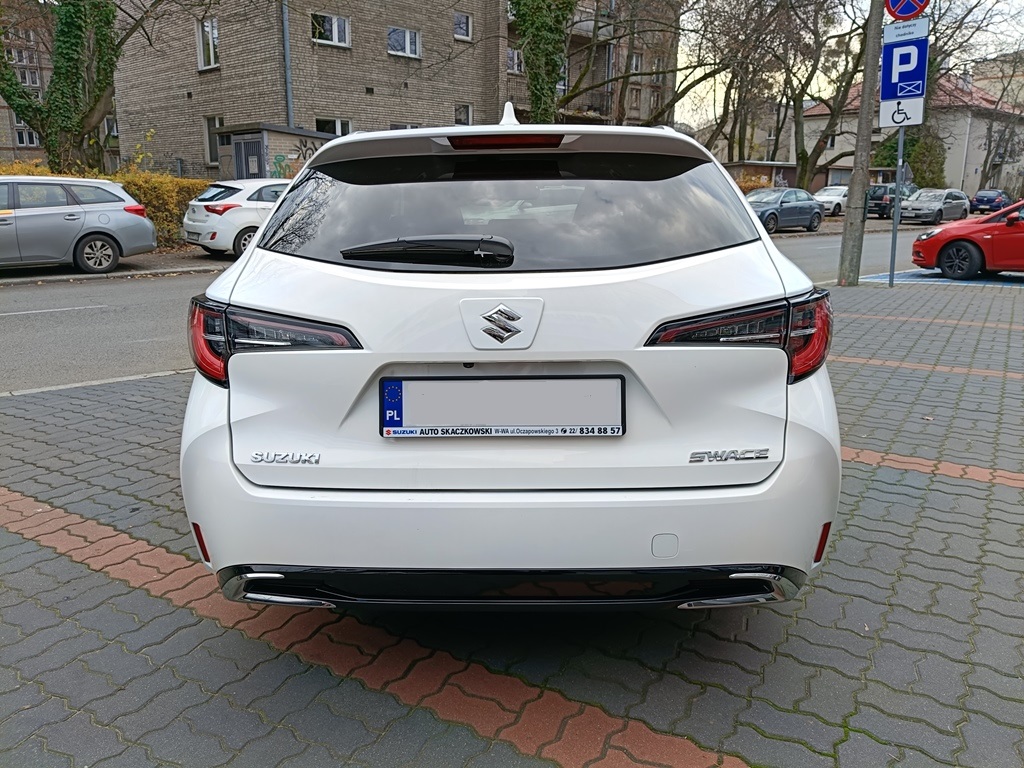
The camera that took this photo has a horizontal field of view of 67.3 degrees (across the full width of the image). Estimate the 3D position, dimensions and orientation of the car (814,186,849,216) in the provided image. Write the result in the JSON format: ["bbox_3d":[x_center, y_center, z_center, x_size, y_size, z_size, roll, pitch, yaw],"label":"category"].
[{"bbox_3d":[17.434,-9.784,41.139,4.400,1.460,1.800,-11,17,-39],"label":"car"}]

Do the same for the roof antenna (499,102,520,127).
[{"bbox_3d":[-0.008,-0.744,2.130,0.060,0.070,0.150,1,14,1],"label":"roof antenna"}]

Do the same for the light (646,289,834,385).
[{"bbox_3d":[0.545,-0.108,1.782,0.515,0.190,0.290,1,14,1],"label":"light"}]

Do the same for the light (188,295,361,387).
[{"bbox_3d":[-0.564,-0.096,1.790,0.500,0.190,0.300,0,13,2],"label":"light"}]

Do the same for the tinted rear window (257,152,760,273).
[{"bbox_3d":[-0.014,-0.400,1.815,1.180,0.380,0.110,1,-24,1],"label":"tinted rear window"}]

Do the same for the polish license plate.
[{"bbox_3d":[-0.021,0.051,1.667,0.530,0.137,0.020,0,13,2],"label":"polish license plate"}]

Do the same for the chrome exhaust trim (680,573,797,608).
[{"bbox_3d":[0.499,0.441,1.672,0.290,0.078,0.090,0,13,2],"label":"chrome exhaust trim"}]

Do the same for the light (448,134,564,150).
[{"bbox_3d":[-0.014,-0.580,1.848,0.280,0.038,0.045,0,13,2],"label":"light"}]

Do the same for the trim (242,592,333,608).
[{"bbox_3d":[-0.525,0.508,1.805,0.215,0.035,0.060,1,14,1],"label":"trim"}]

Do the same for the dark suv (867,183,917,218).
[{"bbox_3d":[19.383,-9.278,39.099,4.500,1.650,1.810,-10,17,-38],"label":"dark suv"}]

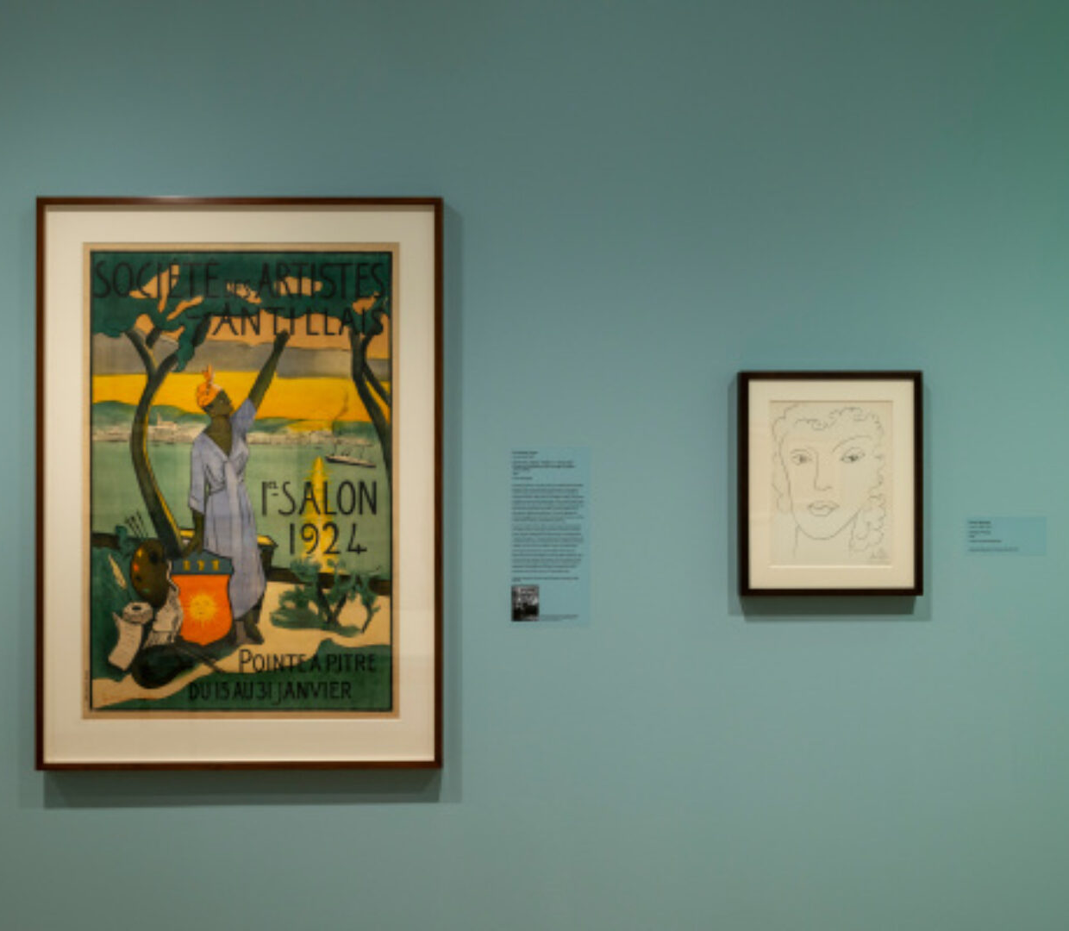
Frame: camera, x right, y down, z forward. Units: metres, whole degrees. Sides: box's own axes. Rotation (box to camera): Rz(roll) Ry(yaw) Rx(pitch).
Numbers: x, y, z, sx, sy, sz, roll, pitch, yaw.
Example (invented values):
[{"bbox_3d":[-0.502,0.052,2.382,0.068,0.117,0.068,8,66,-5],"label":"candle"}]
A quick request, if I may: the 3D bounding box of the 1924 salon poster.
[{"bbox_3d":[-0.681,0.042,3.246,0.937,1.320,0.041,0,0,0],"label":"1924 salon poster"}]

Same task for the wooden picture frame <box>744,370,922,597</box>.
[{"bbox_3d":[0.692,0.042,3.267,0.425,0.523,0.034,0,0,0],"label":"wooden picture frame"}]

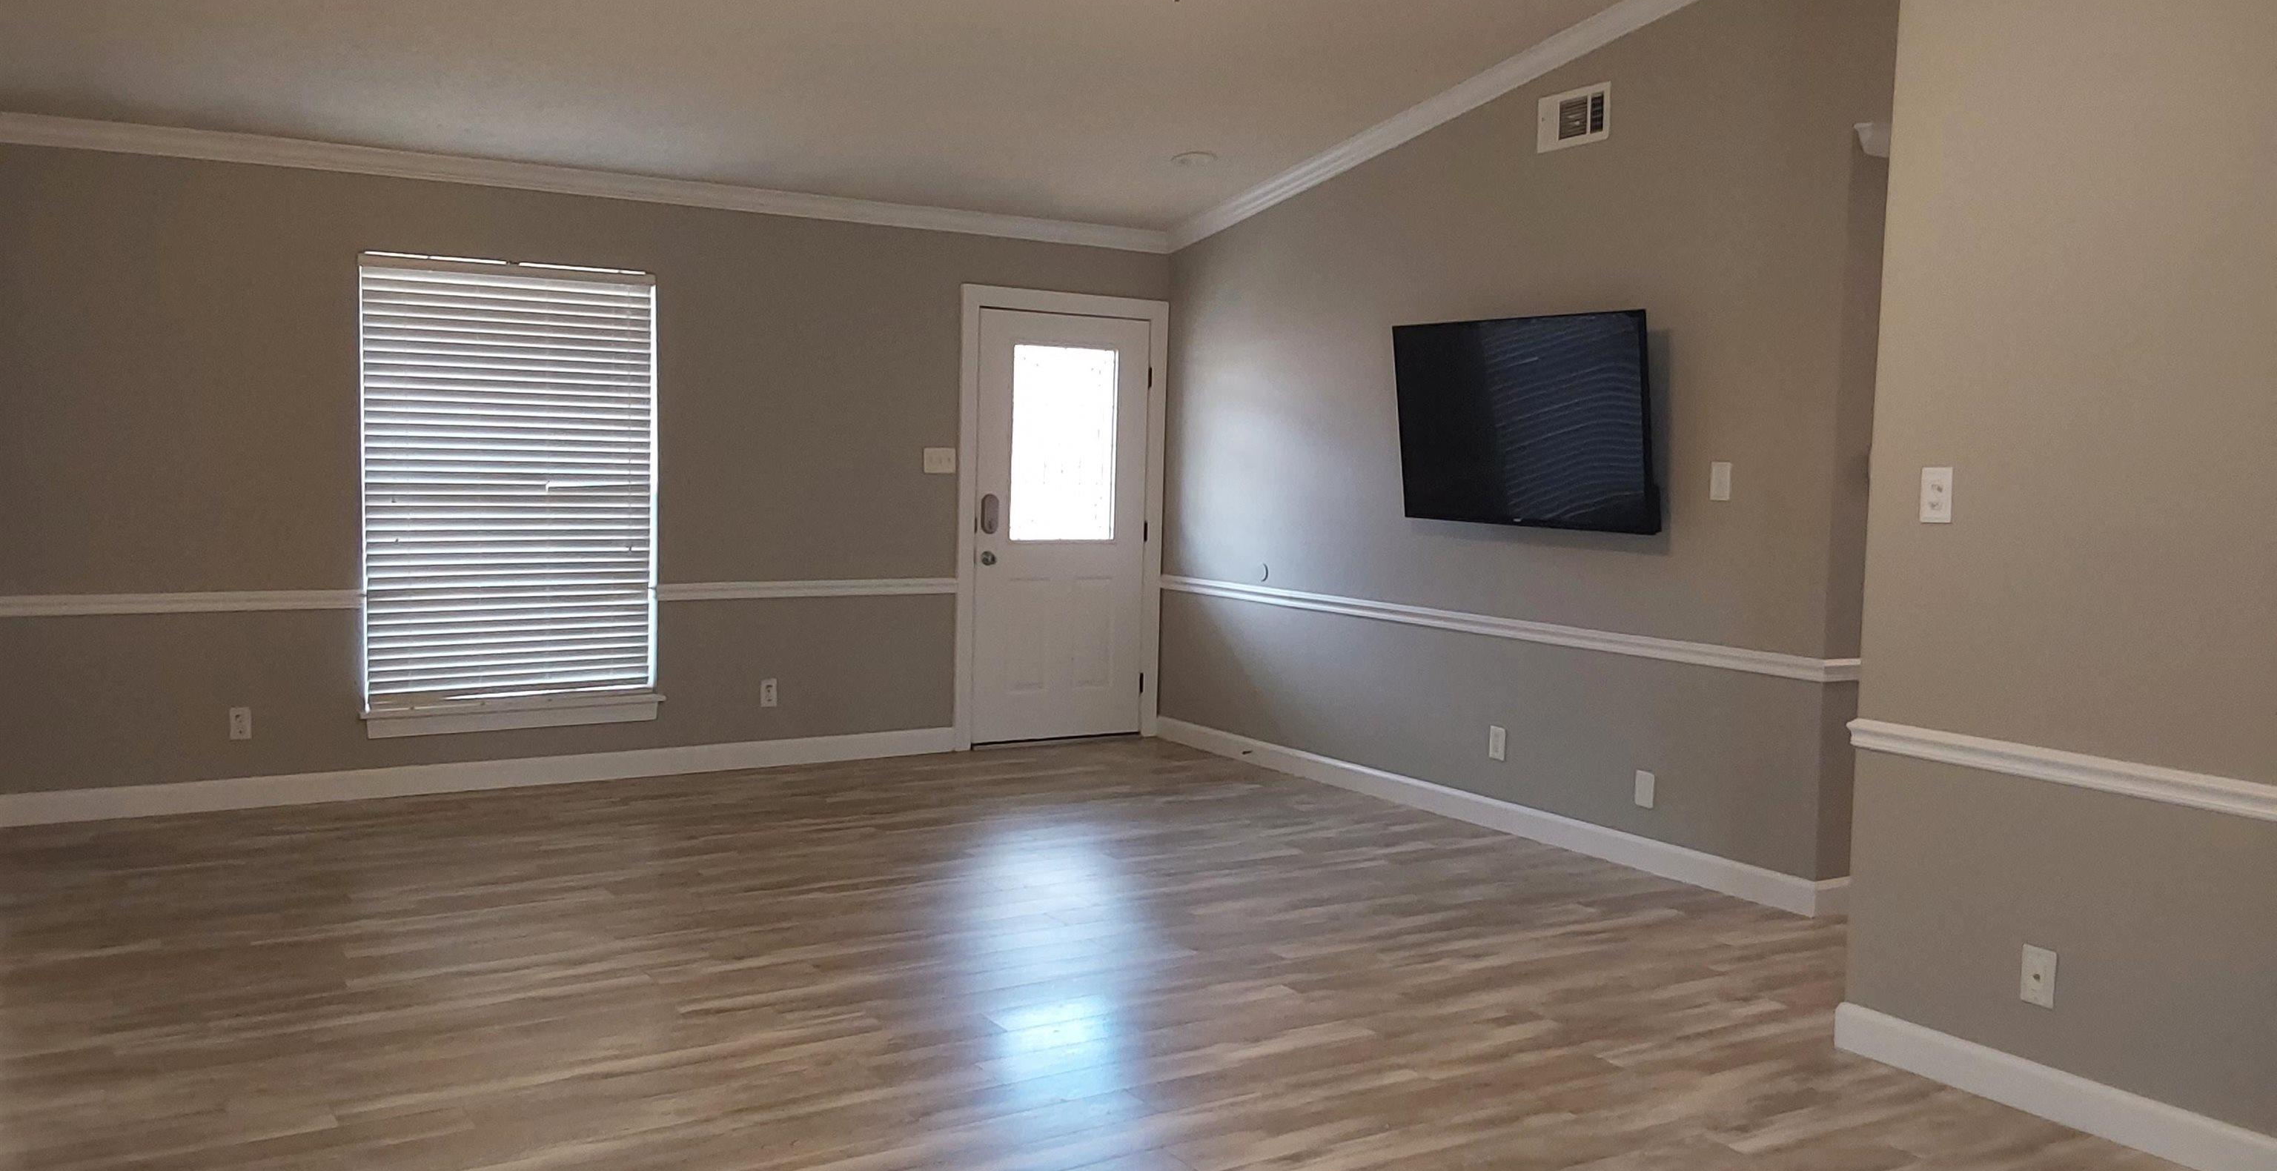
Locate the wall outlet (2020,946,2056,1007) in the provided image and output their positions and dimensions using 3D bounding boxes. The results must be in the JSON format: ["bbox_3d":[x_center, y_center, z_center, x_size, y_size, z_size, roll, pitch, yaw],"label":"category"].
[{"bbox_3d":[1.970,0.856,4.030,0.008,0.125,0.076,-1,5,-32],"label":"wall outlet"}]

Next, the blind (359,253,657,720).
[{"bbox_3d":[-2.490,-0.393,7.351,1.139,1.749,0.070,-1,5,-32],"label":"blind"}]

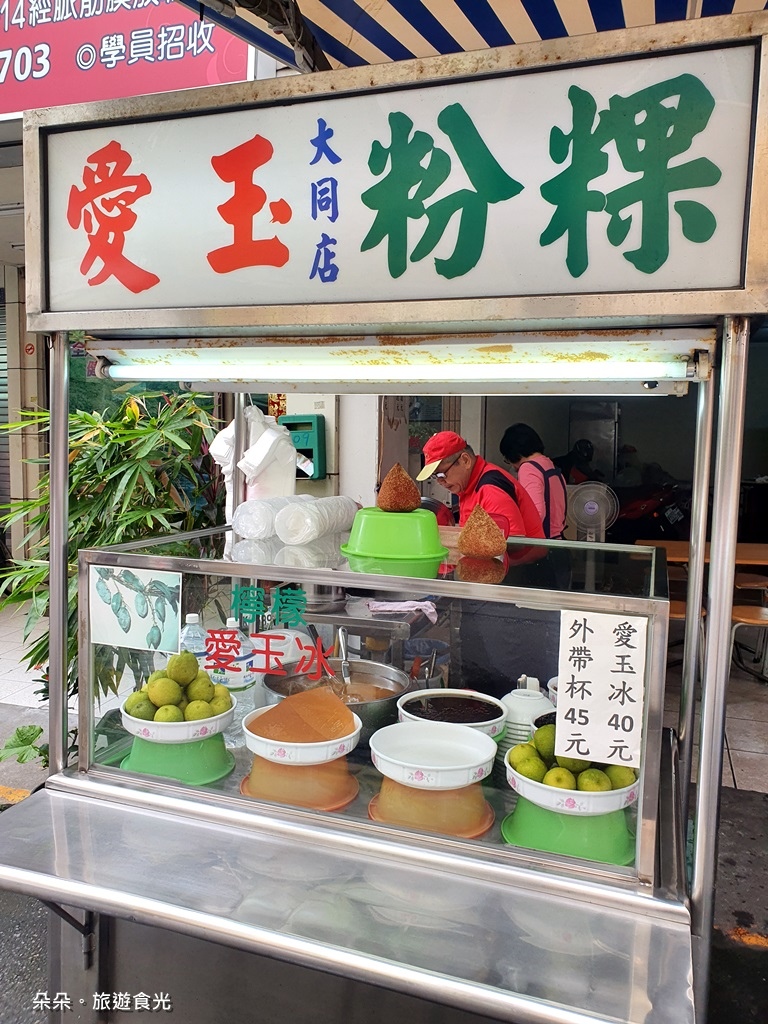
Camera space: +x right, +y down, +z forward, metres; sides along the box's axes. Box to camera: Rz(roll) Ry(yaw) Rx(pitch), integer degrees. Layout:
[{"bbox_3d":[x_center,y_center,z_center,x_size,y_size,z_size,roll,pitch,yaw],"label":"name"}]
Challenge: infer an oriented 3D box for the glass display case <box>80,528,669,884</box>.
[{"bbox_3d":[0.047,0.328,1.869,1.180,0.480,0.873,3,4,19],"label":"glass display case"}]

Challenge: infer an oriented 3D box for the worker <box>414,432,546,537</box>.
[{"bbox_3d":[0.378,0.490,2.956,0.620,1.600,0.500,2,4,5],"label":"worker"}]

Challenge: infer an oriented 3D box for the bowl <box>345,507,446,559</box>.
[{"bbox_3d":[0.027,0.044,1.770,0.245,0.098,0.245,2,4,0],"label":"bowl"}]

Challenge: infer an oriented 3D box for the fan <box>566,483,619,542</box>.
[{"bbox_3d":[1.652,0.397,6.194,0.440,1.270,0.400,4,4,25],"label":"fan"}]

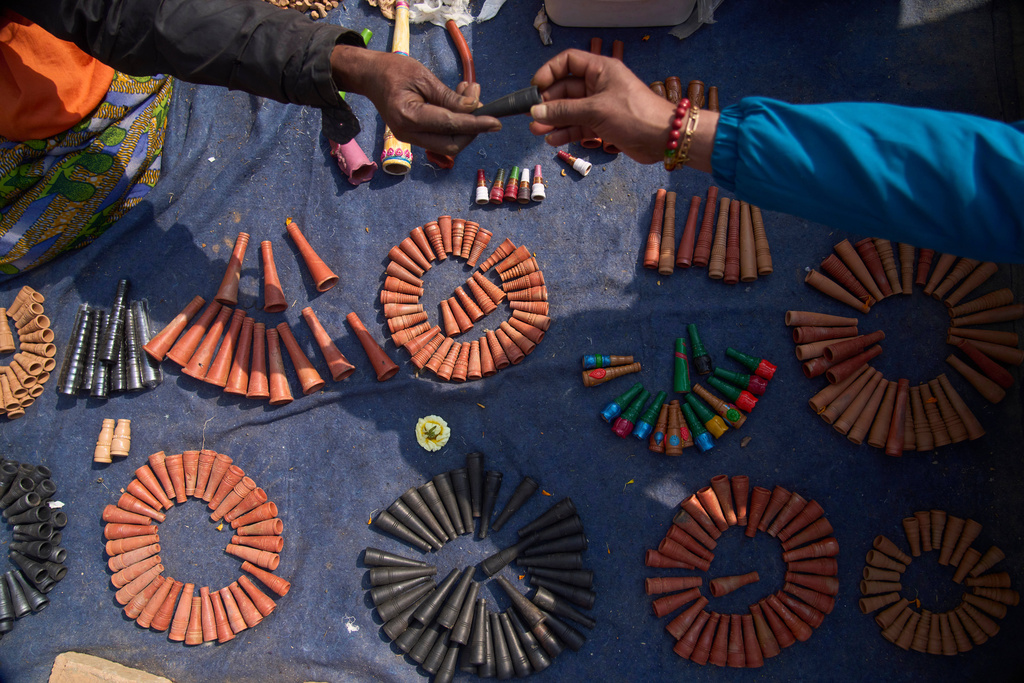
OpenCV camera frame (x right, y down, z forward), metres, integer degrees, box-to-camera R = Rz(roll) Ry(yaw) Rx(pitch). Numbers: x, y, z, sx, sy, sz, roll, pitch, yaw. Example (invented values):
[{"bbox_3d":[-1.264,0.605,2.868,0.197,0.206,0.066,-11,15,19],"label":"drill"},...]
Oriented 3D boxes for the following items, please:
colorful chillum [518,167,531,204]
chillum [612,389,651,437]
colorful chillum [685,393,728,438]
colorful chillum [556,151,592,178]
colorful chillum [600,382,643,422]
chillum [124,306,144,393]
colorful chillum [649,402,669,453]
[{"bbox_3d":[0.020,-0.234,1.021,0.018,0.018,0.051,3,78,1],"label":"colorful chillum"},{"bbox_3d":[0.172,0.101,0.966,0.024,0.024,0.075,35,80,5],"label":"chillum"},{"bbox_3d":[0.274,0.103,0.966,0.023,0.023,0.071,-40,81,-6],"label":"colorful chillum"},{"bbox_3d":[0.097,-0.281,1.065,0.054,0.021,0.021,33,87,12],"label":"colorful chillum"},{"bbox_3d":[0.159,0.086,0.972,0.070,0.022,0.022,-41,82,-11],"label":"colorful chillum"},{"bbox_3d":[-0.545,0.011,0.980,0.023,0.023,0.119,-9,80,-1],"label":"chillum"},{"bbox_3d":[0.211,0.122,0.963,0.022,0.022,0.067,13,79,2],"label":"colorful chillum"}]

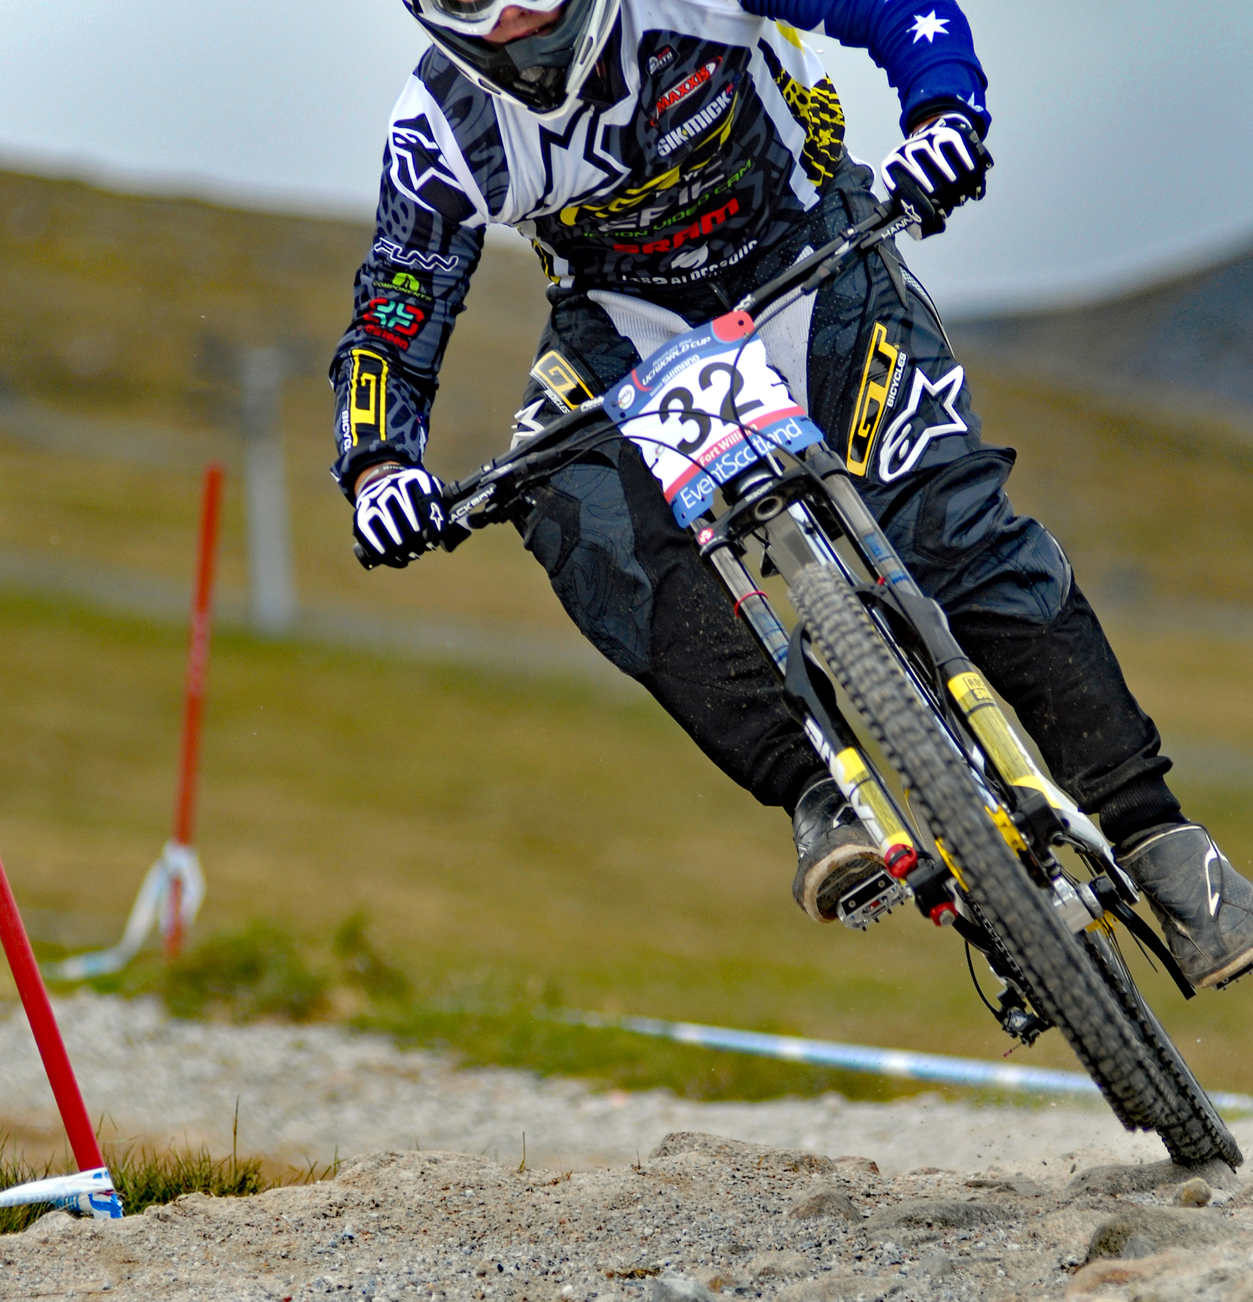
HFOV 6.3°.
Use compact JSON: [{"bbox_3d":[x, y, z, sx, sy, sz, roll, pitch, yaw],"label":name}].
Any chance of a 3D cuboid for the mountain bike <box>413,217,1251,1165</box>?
[{"bbox_3d":[0.338,0.118,12.199,0.780,1.000,1.830,-32,-7,3],"label":"mountain bike"}]

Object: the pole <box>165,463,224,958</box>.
[{"bbox_3d":[-0.741,0.112,19.300,0.028,0.860,0.028,5,0,0],"label":"pole"}]

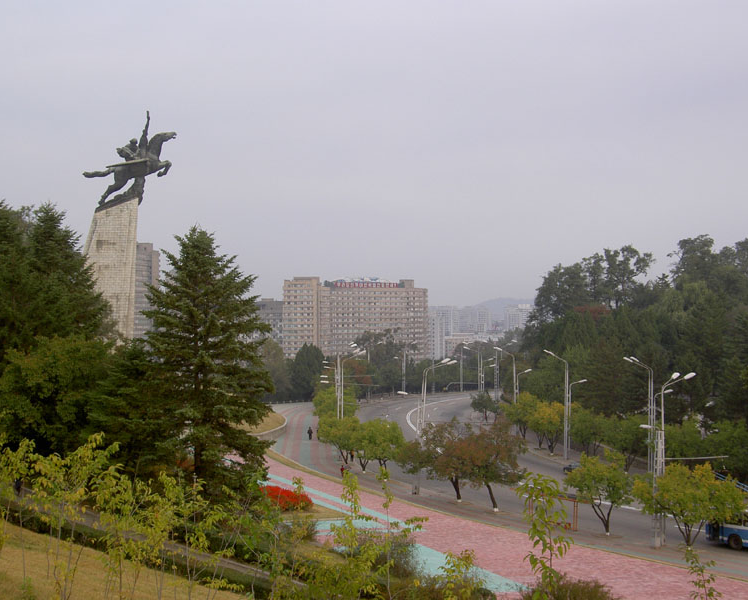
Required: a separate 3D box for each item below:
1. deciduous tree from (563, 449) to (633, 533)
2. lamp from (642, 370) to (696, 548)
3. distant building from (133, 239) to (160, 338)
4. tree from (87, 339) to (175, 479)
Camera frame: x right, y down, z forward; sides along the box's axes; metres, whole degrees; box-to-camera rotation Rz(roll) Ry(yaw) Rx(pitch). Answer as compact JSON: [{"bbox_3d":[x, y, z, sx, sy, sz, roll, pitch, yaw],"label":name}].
[{"bbox_3d":[17.220,14.766,97.500,5.300,6.500,5.200,0,0,0],"label":"deciduous tree"},{"bbox_3d":[21.171,11.581,92.000,4.000,12.700,1.200,0,-1,-35],"label":"lamp"},{"bbox_3d":[-123.845,1.337,680.000,22.000,63.000,22.000,0,-1,-3],"label":"distant building"},{"bbox_3d":[-23.275,10.702,122.000,8.800,14.000,8.400,0,-1,0],"label":"tree"}]

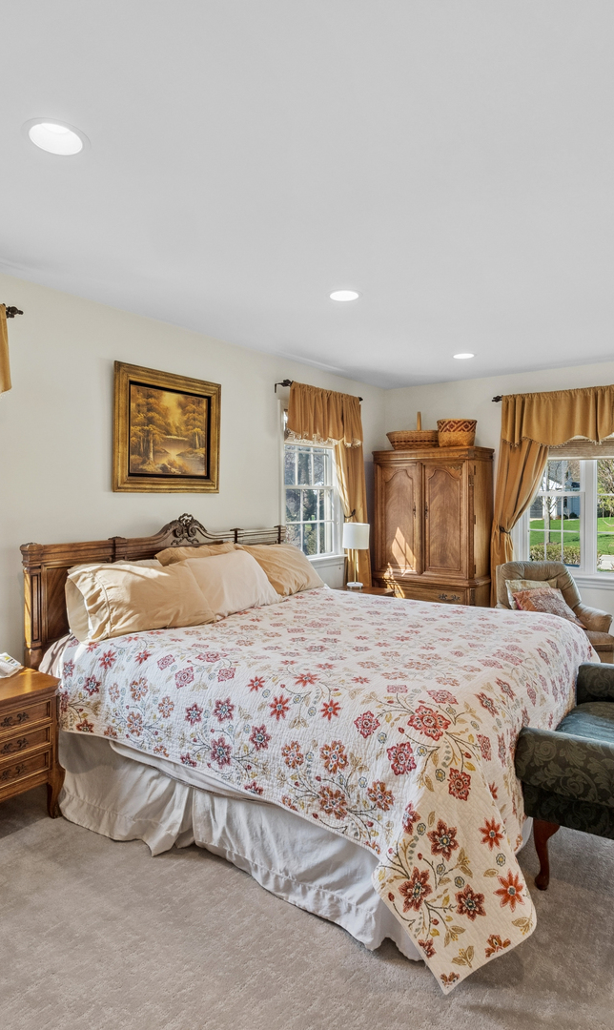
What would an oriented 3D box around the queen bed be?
[{"bbox_3d":[0.062,0.648,2.940,2.240,1.223,2.070,2,3,36],"label":"queen bed"}]

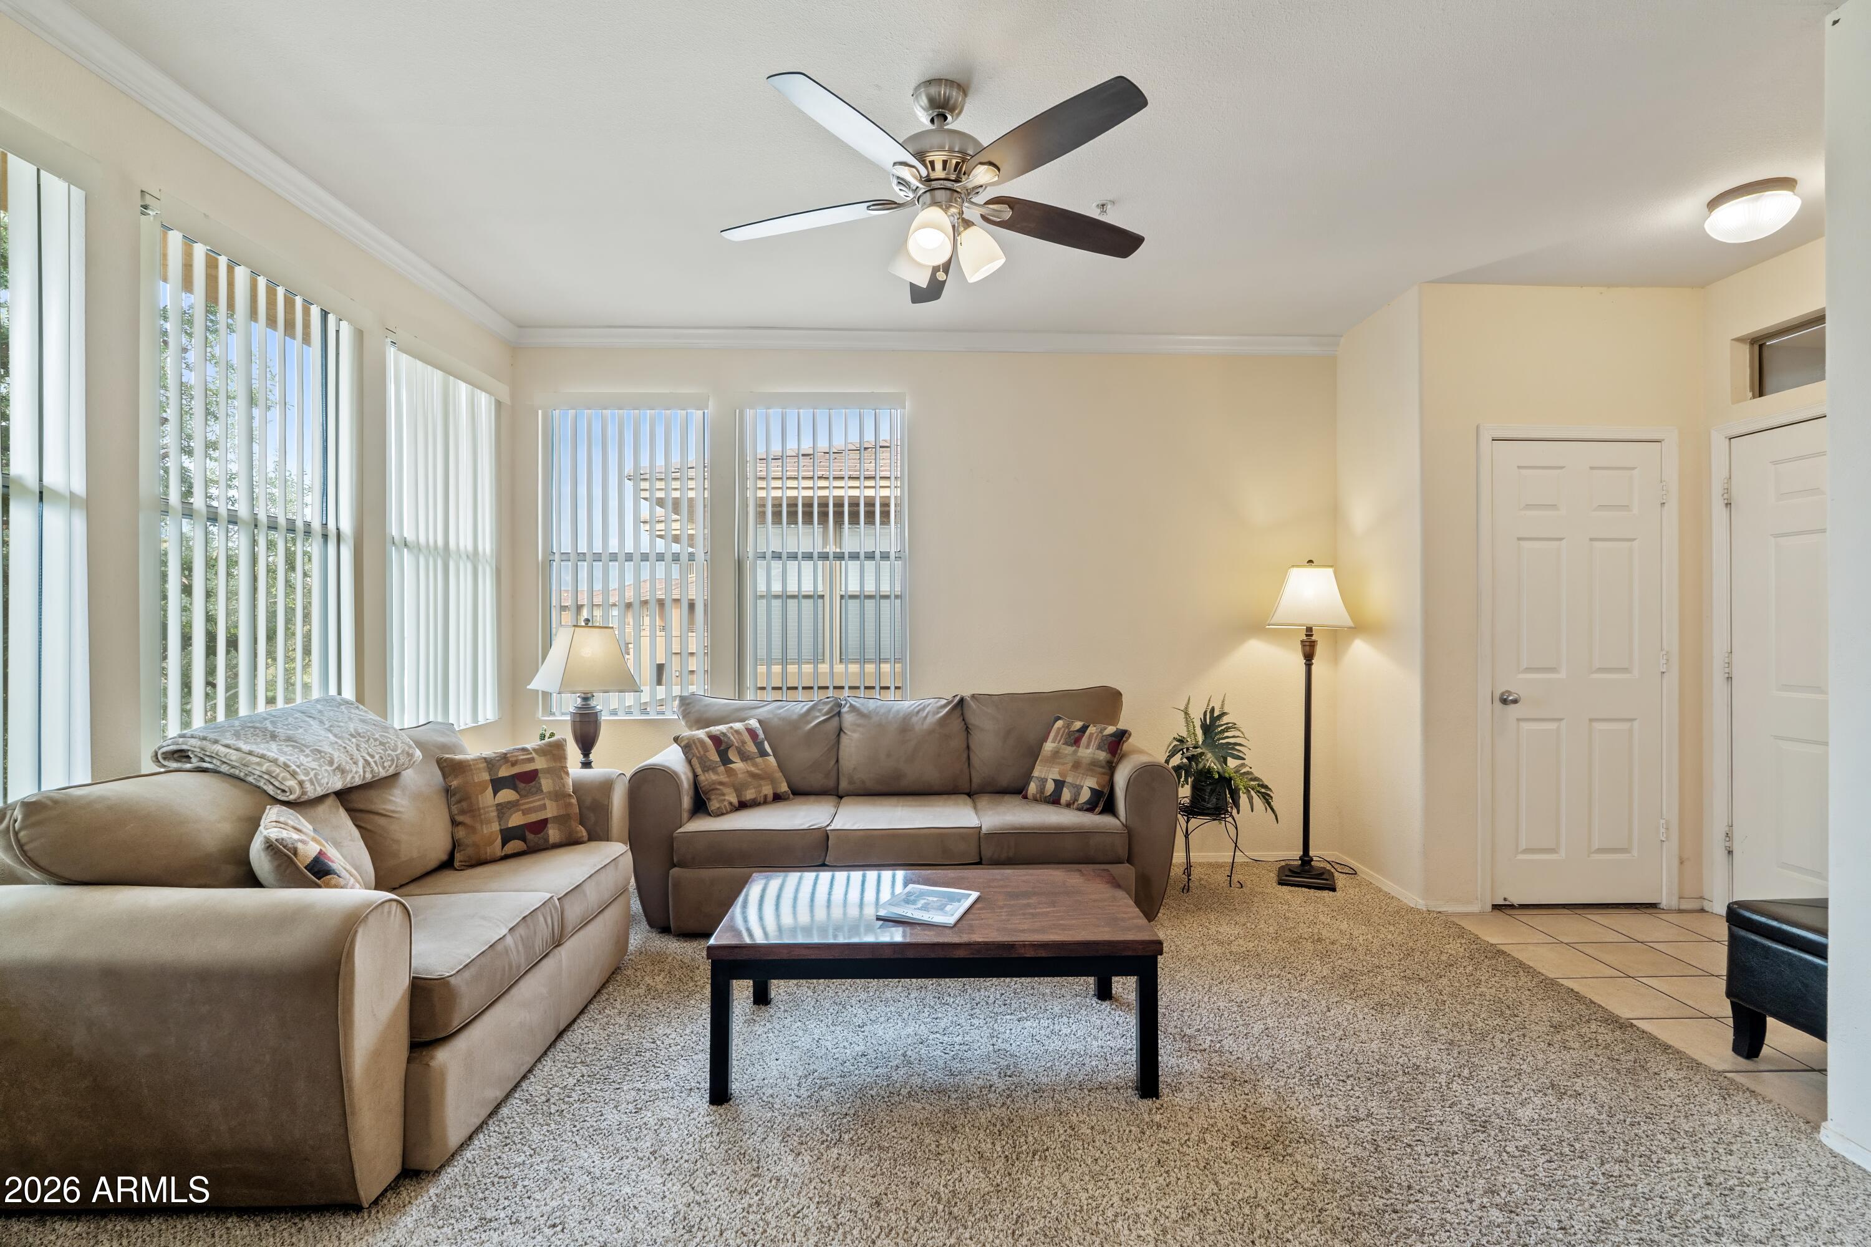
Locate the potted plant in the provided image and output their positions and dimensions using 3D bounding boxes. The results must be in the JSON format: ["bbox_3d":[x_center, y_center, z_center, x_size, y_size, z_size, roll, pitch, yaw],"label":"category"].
[{"bbox_3d":[1.378,0.650,4.032,0.520,0.590,0.460,0,0,0],"label":"potted plant"}]

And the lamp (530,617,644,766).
[{"bbox_3d":[-1.557,0.335,3.701,0.370,0.715,0.370,0,0,-44],"label":"lamp"}]

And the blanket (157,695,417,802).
[{"bbox_3d":[-1.755,0.349,2.331,0.400,0.145,0.570,19,0,0],"label":"blanket"}]

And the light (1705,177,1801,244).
[{"bbox_3d":[2.820,-1.425,2.869,0.240,0.116,0.240,0,0,-1],"label":"light"}]

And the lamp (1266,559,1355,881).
[{"bbox_3d":[1.826,0.474,4.061,0.375,1.560,0.375,0,0,27],"label":"lamp"}]

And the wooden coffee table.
[{"bbox_3d":[-0.006,1.046,2.490,1.205,0.425,0.620,0,0,-1],"label":"wooden coffee table"}]

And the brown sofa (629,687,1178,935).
[{"bbox_3d":[-0.135,0.790,3.837,2.270,0.935,0.890,0,0,-3],"label":"brown sofa"}]

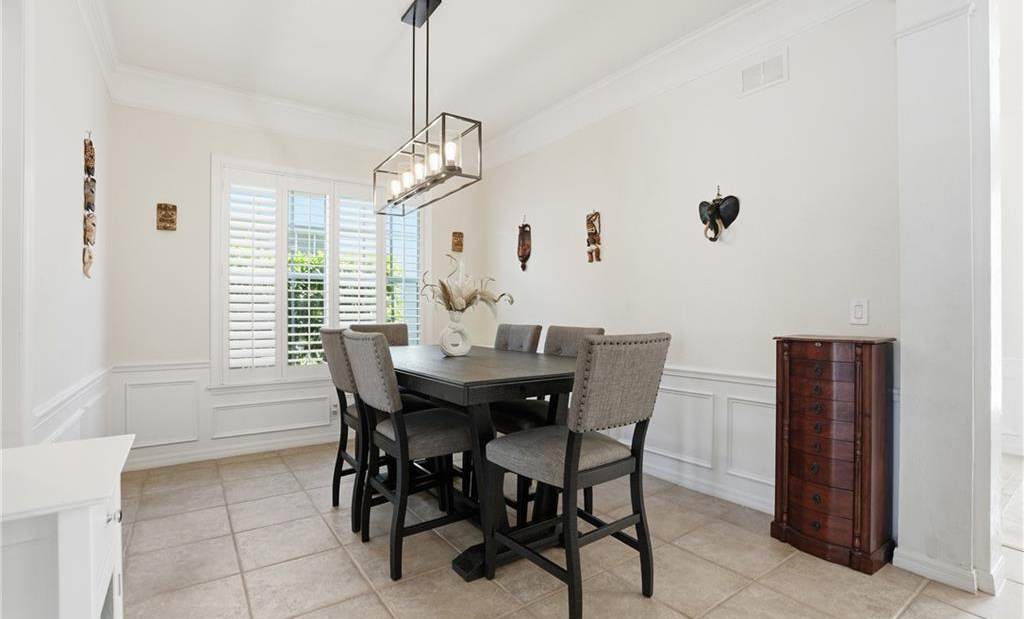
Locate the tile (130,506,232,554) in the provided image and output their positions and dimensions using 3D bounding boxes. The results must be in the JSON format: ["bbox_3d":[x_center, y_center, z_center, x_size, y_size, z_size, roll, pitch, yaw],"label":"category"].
[{"bbox_3d":[-1.791,1.191,2.467,0.450,0.012,0.450,1,-1,-36],"label":"tile"}]

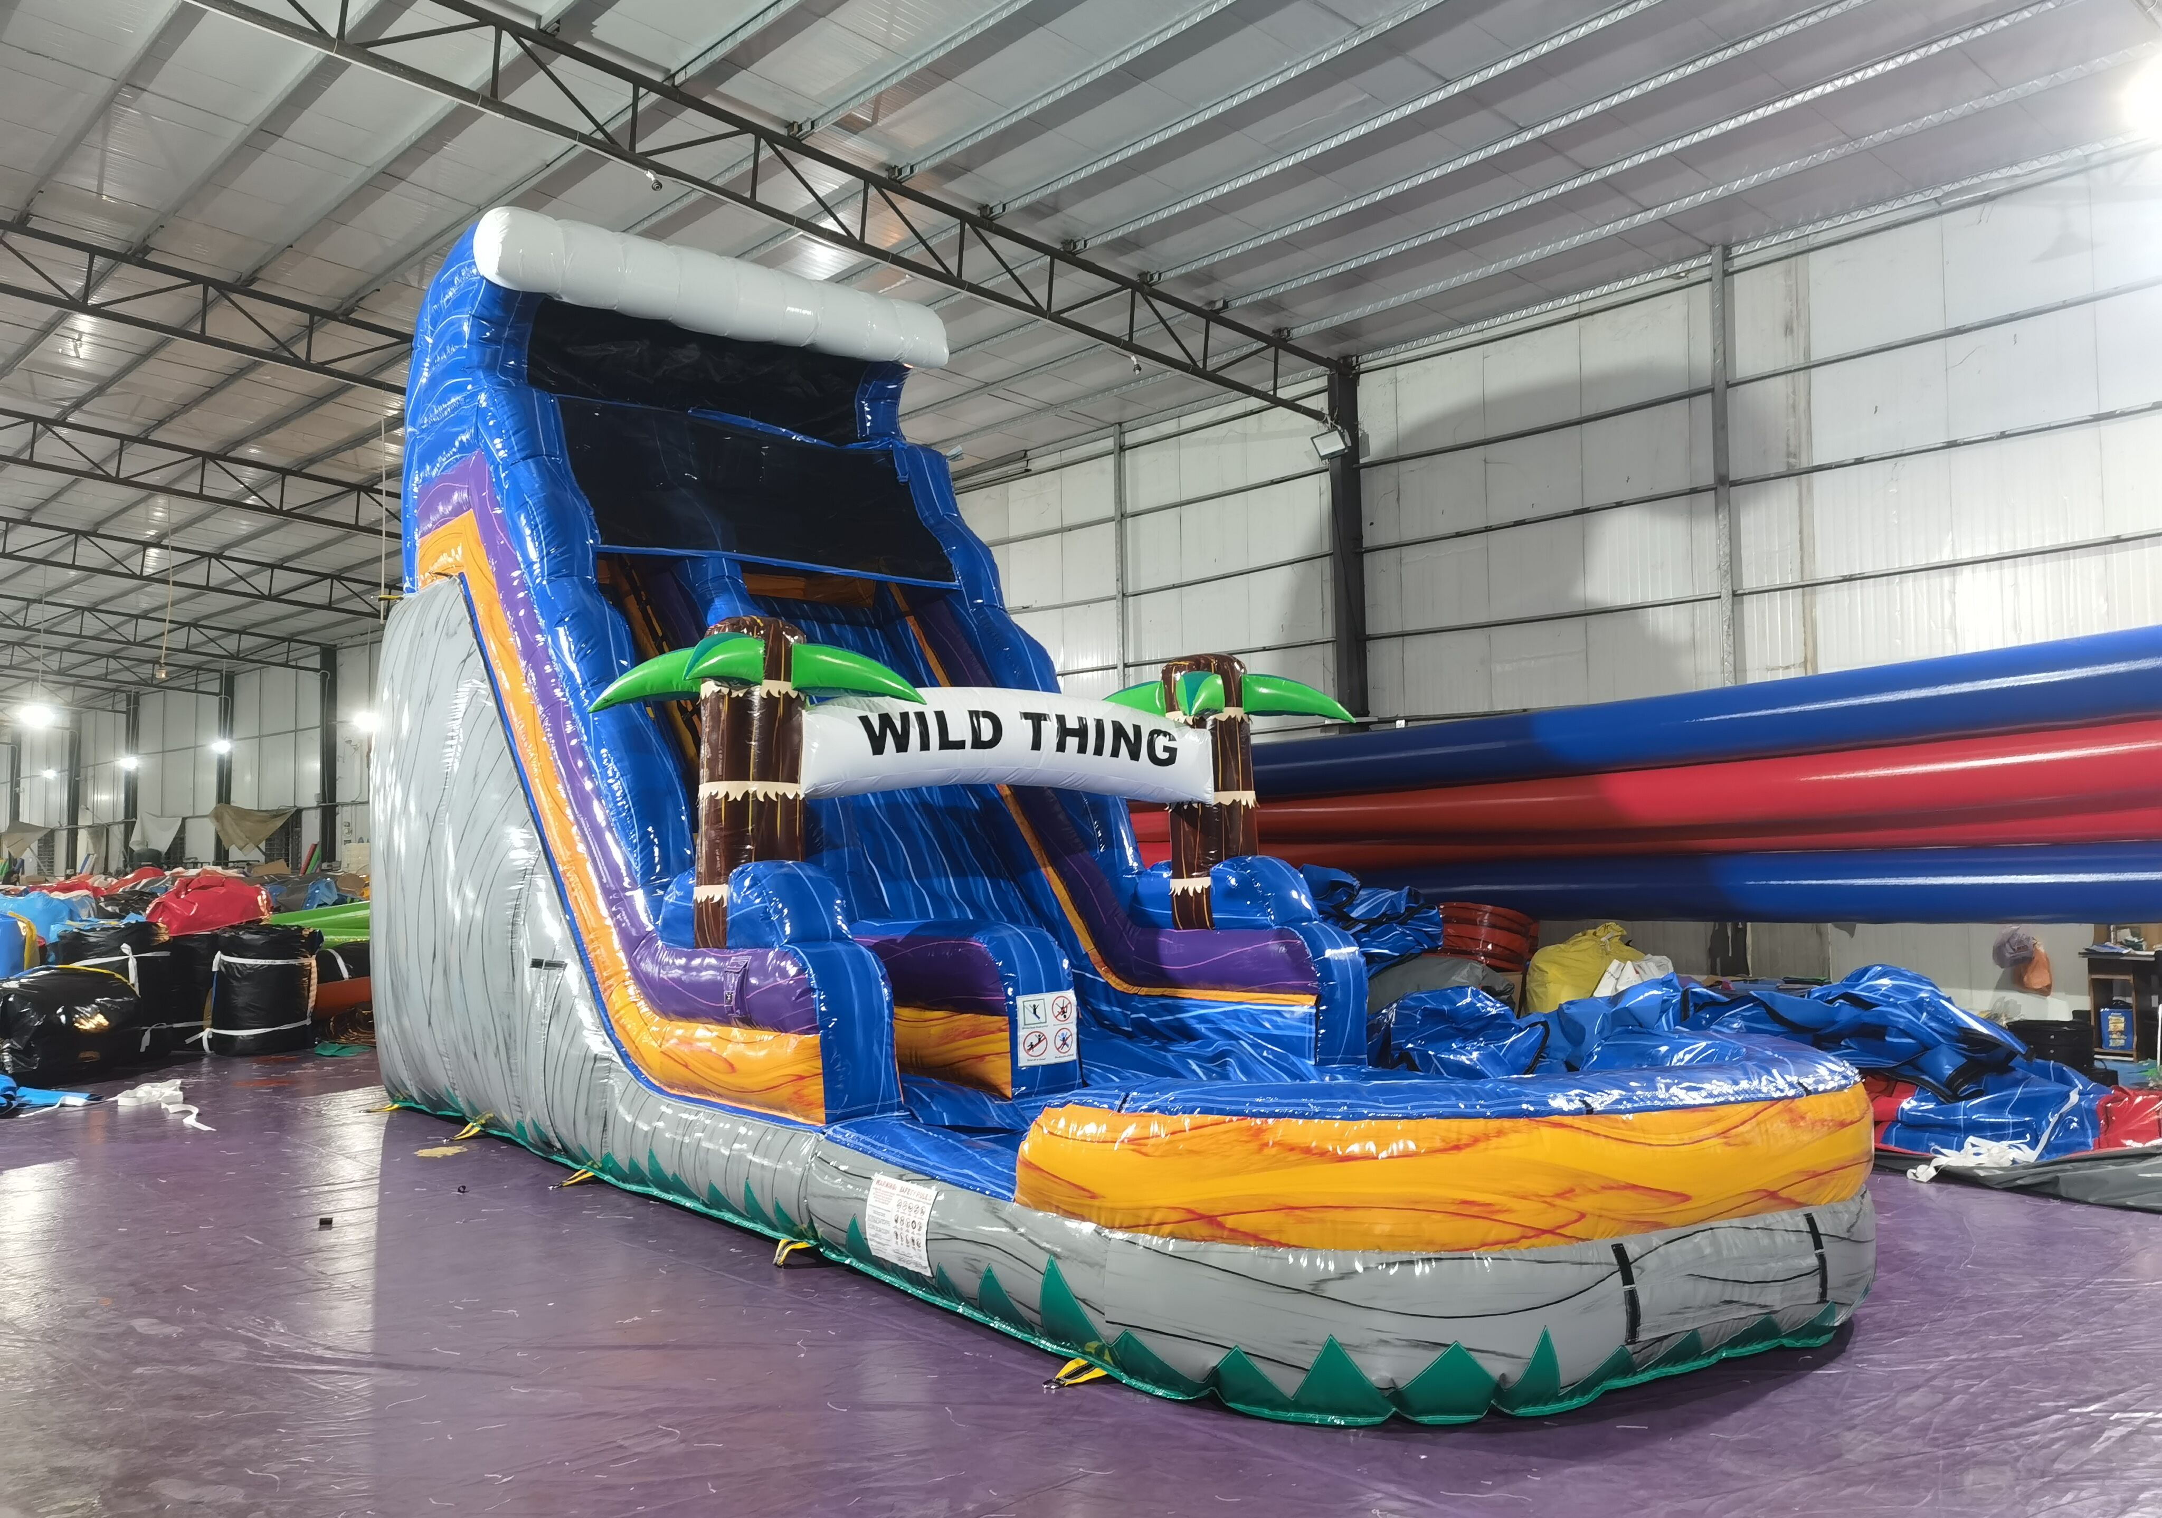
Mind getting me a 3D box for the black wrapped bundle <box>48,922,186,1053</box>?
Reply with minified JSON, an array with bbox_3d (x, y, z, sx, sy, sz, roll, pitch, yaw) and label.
[{"bbox_3d":[-8.380,1.980,14.750,1.000,1.030,0.950,1,-3,-30],"label":"black wrapped bundle"}]

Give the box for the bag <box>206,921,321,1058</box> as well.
[{"bbox_3d":[-6.940,1.950,14.310,0.860,1.020,0.860,0,-3,-26],"label":"bag"}]

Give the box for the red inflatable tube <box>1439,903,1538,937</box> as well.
[{"bbox_3d":[3.083,1.231,12.800,0.800,0.220,0.620,-2,-3,13],"label":"red inflatable tube"}]

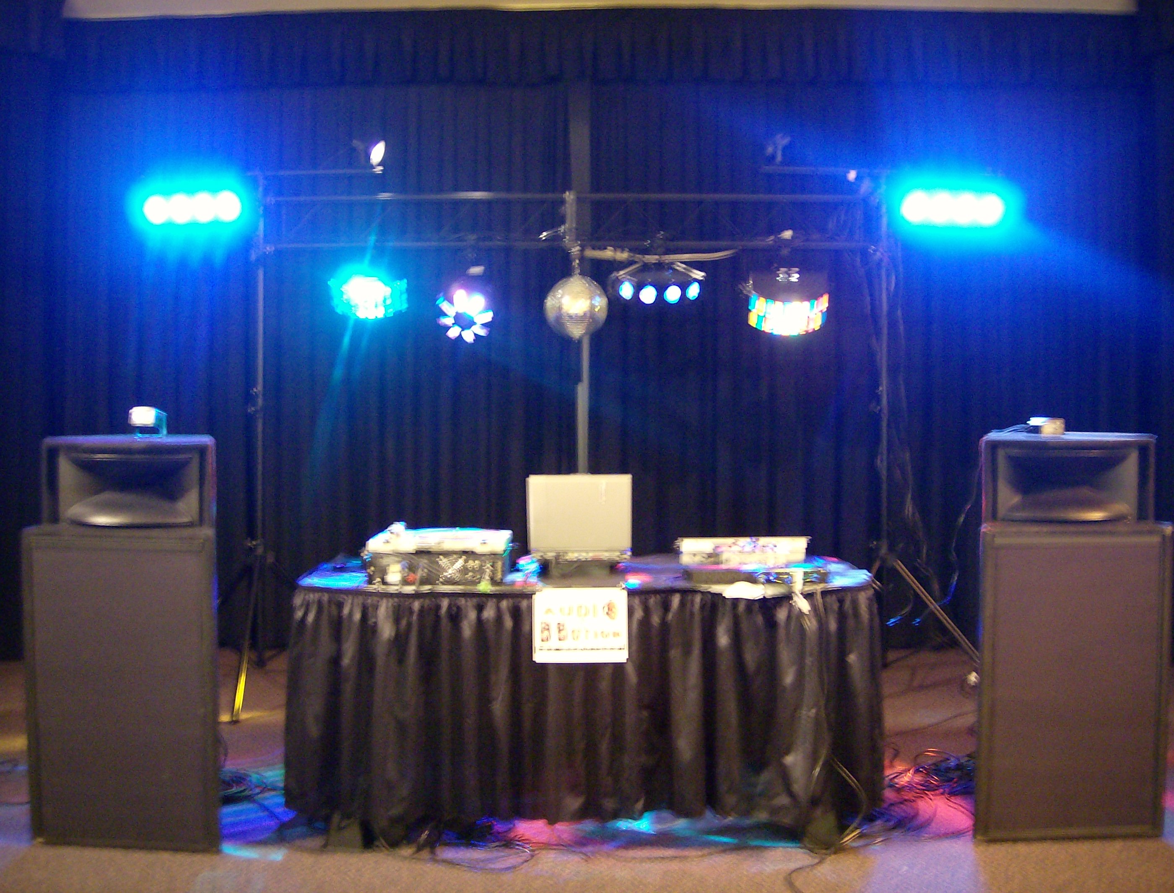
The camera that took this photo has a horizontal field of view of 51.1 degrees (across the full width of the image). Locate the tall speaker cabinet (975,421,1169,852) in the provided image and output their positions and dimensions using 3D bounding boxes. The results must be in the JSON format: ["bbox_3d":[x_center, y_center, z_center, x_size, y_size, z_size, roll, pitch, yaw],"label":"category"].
[{"bbox_3d":[1.454,0.570,3.924,0.565,1.205,0.530,0,3,-1],"label":"tall speaker cabinet"}]

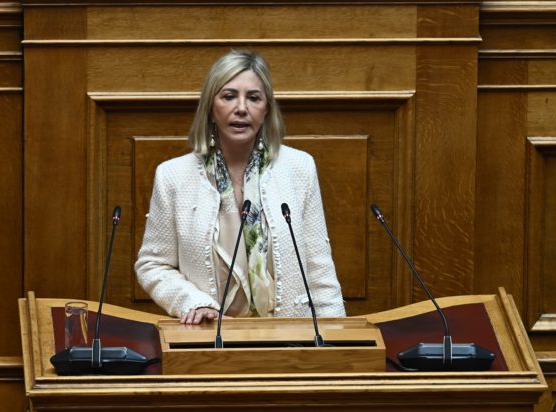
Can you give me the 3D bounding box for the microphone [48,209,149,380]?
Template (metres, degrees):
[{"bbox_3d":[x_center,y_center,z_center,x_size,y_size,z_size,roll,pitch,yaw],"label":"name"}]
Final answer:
[{"bbox_3d":[-0.444,0.206,14.550,0.250,0.370,0.260,1,13,3],"label":"microphone"}]

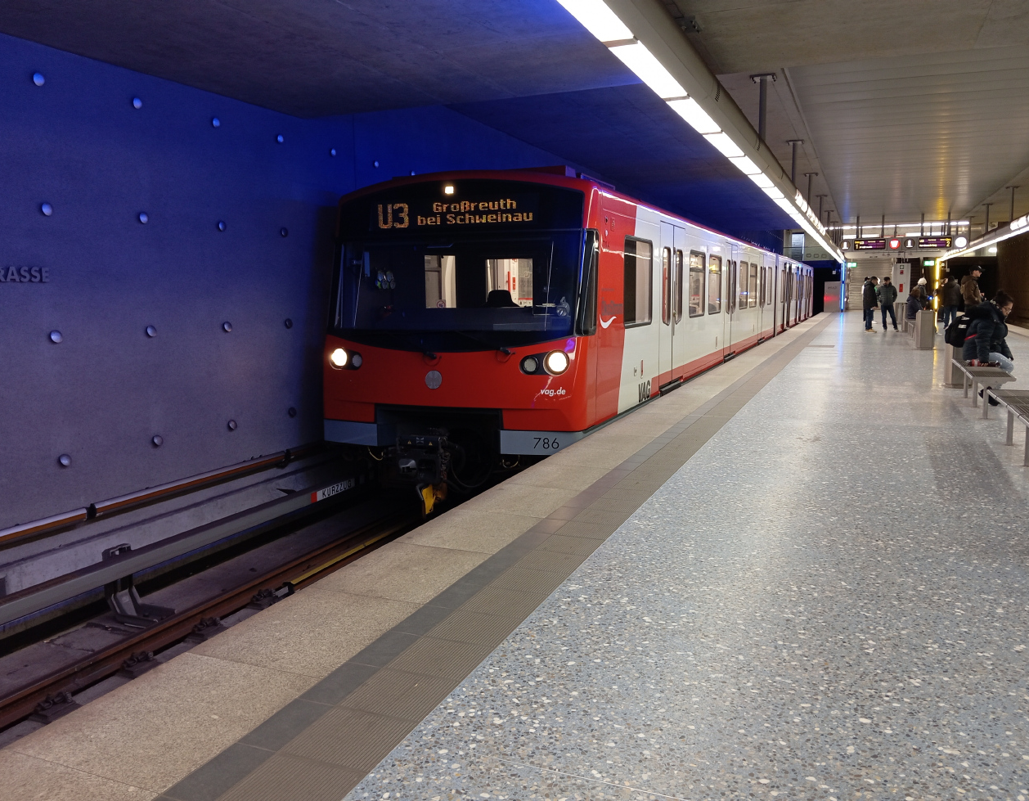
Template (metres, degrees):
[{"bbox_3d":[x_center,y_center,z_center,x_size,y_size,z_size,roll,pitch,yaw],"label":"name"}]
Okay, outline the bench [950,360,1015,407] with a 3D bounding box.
[{"bbox_3d":[5.364,-0.154,9.943,0.399,0.427,2.401,2,8,22],"label":"bench"}]

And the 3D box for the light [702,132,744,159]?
[{"bbox_3d":[2.008,-2.456,8.193,0.199,0.080,1.440,2,8,22],"label":"light"}]

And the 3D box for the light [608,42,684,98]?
[{"bbox_3d":[0.875,-2.094,5.425,0.199,0.080,1.458,2,8,22],"label":"light"}]

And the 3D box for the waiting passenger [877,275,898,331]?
[{"bbox_3d":[11.897,-3.062,27.377,0.560,1.690,0.370,4,8,30],"label":"waiting passenger"}]

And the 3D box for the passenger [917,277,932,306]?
[{"bbox_3d":[12.523,-2.923,26.383,0.400,1.650,0.500,1,7,16],"label":"passenger"}]

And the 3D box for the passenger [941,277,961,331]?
[{"bbox_3d":[14.193,-3.162,27.891,0.550,1.710,0.380,1,7,11],"label":"passenger"}]

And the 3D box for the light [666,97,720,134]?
[{"bbox_3d":[1.451,-2.278,6.831,0.199,0.080,1.435,2,8,22],"label":"light"}]

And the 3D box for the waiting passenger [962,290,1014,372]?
[{"bbox_3d":[5.496,-0.614,9.969,0.620,1.325,0.500,5,9,39],"label":"waiting passenger"}]

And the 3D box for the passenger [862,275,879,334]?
[{"bbox_3d":[11.096,-2.981,26.768,0.420,1.700,0.520,1,7,16],"label":"passenger"}]

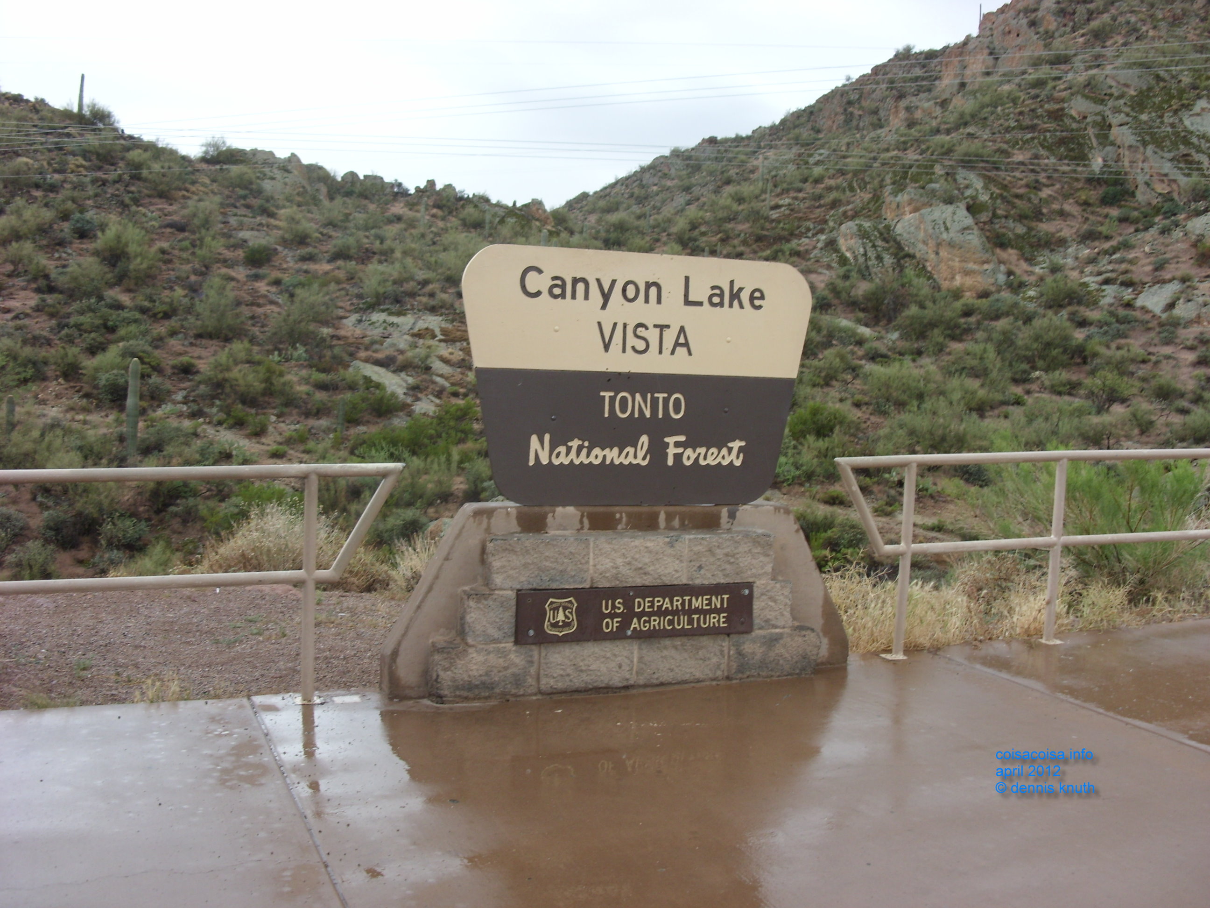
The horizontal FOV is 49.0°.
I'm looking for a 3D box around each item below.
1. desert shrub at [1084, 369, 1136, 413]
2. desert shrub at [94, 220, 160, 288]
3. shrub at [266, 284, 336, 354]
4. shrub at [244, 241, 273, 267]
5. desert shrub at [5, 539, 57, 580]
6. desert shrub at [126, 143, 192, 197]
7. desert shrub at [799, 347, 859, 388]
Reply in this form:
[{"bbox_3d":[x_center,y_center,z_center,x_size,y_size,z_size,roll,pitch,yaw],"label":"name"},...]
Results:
[{"bbox_3d":[17.086,-2.146,45.000,1.802,1.398,1.622,4,6,21],"label":"desert shrub"},{"bbox_3d":[-19.446,-8.128,54.000,2.572,2.684,2.315,1,6,-20],"label":"desert shrub"},{"bbox_3d":[-10.983,-4.919,48.000,2.452,2.419,2.207,1,5,-13],"label":"shrub"},{"bbox_3d":[-16.477,-9.486,63.170,1.410,1.190,1.295,2,6,0],"label":"shrub"},{"bbox_3d":[-9.936,1.850,23.000,0.882,0.731,0.810,2,6,0],"label":"desert shrub"},{"bbox_3d":[-22.867,-14.518,68.000,3.380,2.582,3.042,1,6,-19],"label":"desert shrub"},{"bbox_3d":[7.574,-2.946,45.000,1.988,1.336,1.789,3,5,9],"label":"desert shrub"}]

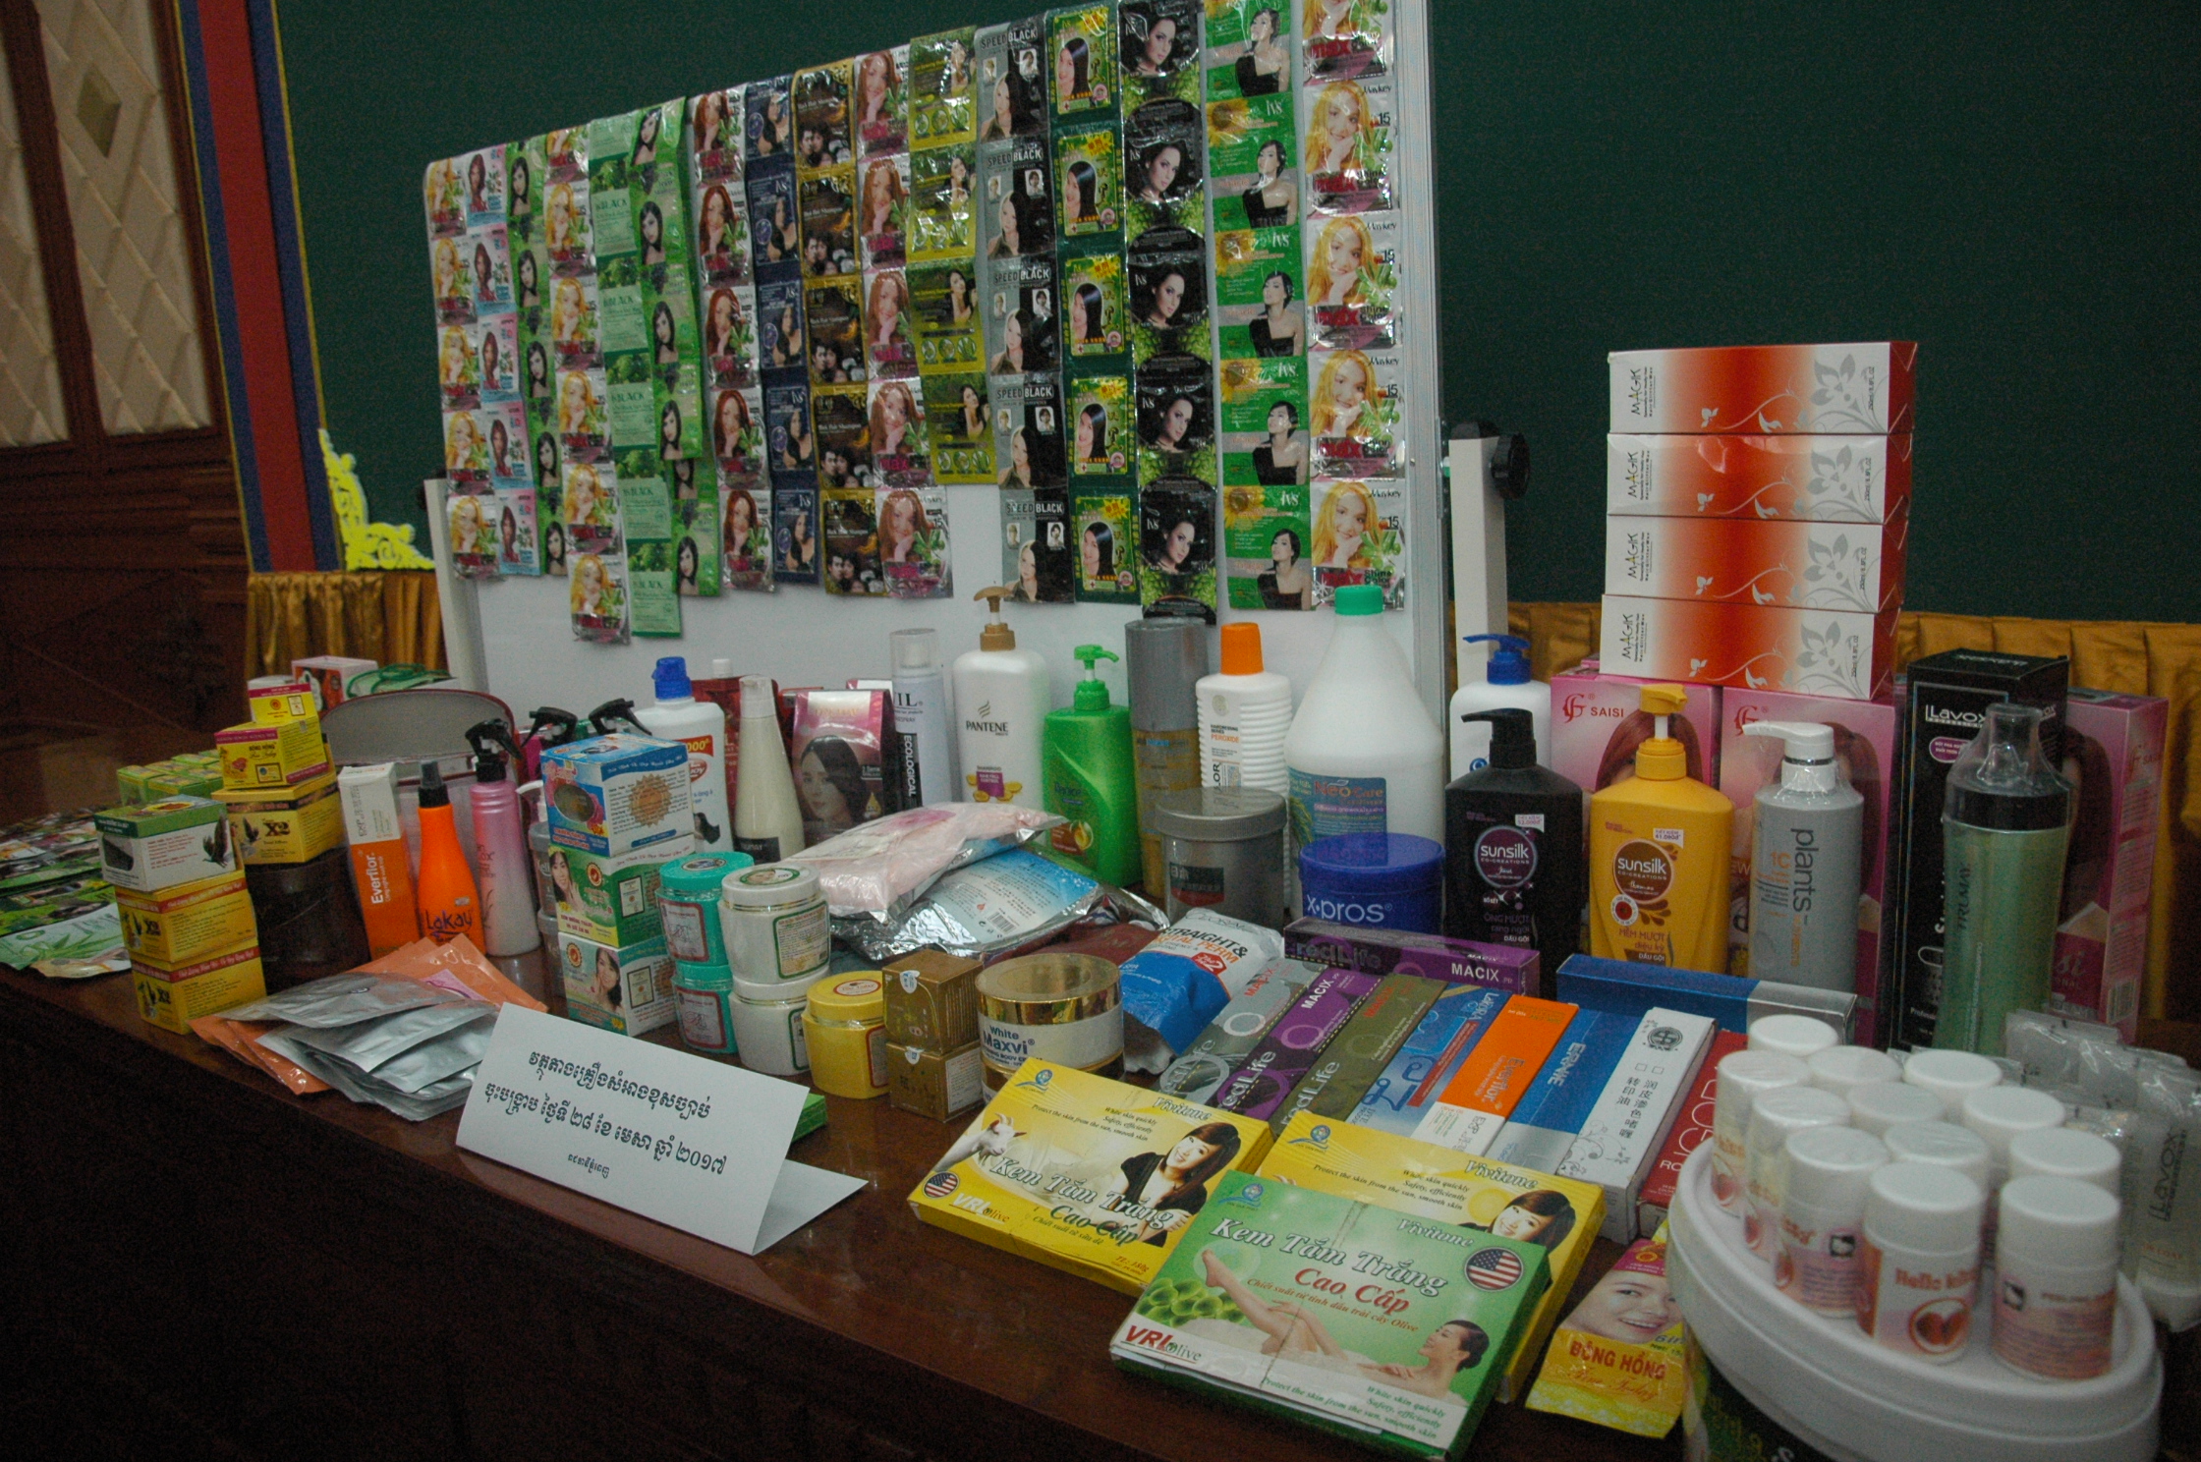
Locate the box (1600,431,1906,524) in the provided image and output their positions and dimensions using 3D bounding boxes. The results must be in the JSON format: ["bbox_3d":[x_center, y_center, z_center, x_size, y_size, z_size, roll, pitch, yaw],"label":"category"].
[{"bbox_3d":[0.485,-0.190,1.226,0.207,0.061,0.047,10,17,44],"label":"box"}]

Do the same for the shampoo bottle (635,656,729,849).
[{"bbox_3d":[-0.428,0.044,1.710,0.096,0.239,0.062,-6,13,-12],"label":"shampoo bottle"}]

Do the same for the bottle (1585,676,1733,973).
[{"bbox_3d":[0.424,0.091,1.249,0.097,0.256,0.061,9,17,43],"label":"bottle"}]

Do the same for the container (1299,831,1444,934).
[{"bbox_3d":[0.252,0.152,1.526,0.133,0.084,0.133,0,11,9],"label":"container"}]

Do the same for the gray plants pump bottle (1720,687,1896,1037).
[{"bbox_3d":[0.530,0.093,1.231,0.058,0.250,0.125,-14,16,-42],"label":"gray plants pump bottle"}]

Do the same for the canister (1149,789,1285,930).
[{"bbox_3d":[0.115,0.129,1.550,0.124,0.128,0.124,-1,11,4],"label":"canister"}]

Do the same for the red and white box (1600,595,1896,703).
[{"bbox_3d":[0.483,-0.067,1.239,0.043,0.061,0.209,-15,17,-42],"label":"red and white box"}]

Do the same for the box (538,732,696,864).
[{"bbox_3d":[-0.397,0.053,1.356,0.086,0.076,0.081,7,16,39],"label":"box"}]

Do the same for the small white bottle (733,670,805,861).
[{"bbox_3d":[-0.344,0.051,1.710,0.073,0.215,0.060,-1,13,10],"label":"small white bottle"}]

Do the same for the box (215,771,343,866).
[{"bbox_3d":[-0.732,0.079,1.472,0.073,0.064,0.073,-1,11,2],"label":"box"}]

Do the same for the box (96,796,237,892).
[{"bbox_3d":[-0.812,0.097,1.433,0.074,0.059,0.075,6,15,35],"label":"box"}]

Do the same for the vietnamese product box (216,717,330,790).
[{"bbox_3d":[-0.743,0.019,1.480,0.058,0.050,0.065,-1,11,5],"label":"vietnamese product box"}]

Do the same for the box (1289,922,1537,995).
[{"bbox_3d":[0.225,0.175,1.200,0.179,0.045,0.038,5,15,32],"label":"box"}]

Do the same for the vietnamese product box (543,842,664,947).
[{"bbox_3d":[-0.394,0.127,1.369,0.084,0.074,0.082,7,16,38],"label":"vietnamese product box"}]

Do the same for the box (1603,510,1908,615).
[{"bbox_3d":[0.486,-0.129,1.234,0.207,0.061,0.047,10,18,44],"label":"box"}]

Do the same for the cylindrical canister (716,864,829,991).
[{"bbox_3d":[-0.247,0.148,1.259,0.083,0.071,0.083,-6,13,-11],"label":"cylindrical canister"}]

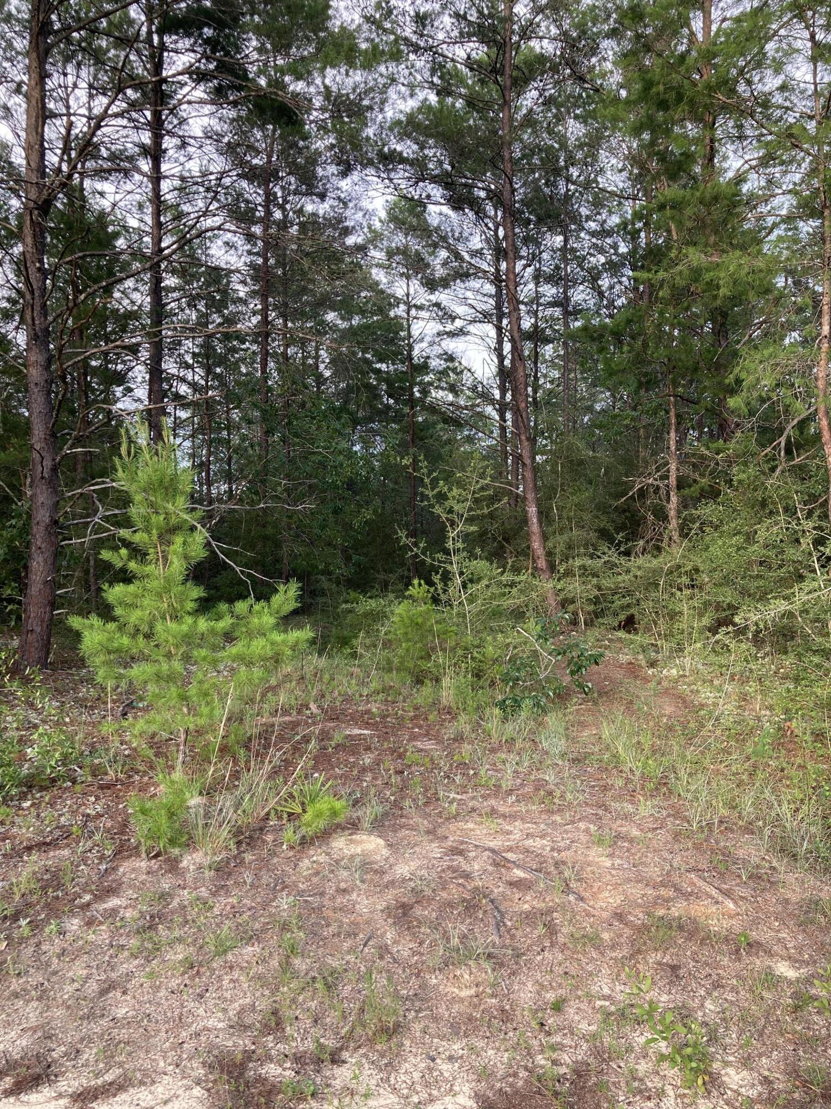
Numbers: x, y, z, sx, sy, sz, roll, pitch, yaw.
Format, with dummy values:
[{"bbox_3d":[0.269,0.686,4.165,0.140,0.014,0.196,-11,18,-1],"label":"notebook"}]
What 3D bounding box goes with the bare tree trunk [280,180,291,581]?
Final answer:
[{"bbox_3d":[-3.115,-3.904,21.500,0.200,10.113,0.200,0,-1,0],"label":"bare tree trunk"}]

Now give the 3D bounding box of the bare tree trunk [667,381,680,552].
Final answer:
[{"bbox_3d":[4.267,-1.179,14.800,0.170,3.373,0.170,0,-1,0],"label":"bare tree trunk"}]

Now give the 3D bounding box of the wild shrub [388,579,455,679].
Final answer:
[{"bbox_3d":[0.069,0.882,10.200,0.736,1.202,0.750,0,-1,0],"label":"wild shrub"}]

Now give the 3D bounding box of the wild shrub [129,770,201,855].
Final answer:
[{"bbox_3d":[-1.312,1.350,4.700,0.365,0.427,0.360,0,-1,0],"label":"wild shrub"}]

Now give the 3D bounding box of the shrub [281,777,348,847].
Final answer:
[{"bbox_3d":[-0.538,1.368,4.800,0.346,0.360,0.350,0,-1,0],"label":"shrub"}]

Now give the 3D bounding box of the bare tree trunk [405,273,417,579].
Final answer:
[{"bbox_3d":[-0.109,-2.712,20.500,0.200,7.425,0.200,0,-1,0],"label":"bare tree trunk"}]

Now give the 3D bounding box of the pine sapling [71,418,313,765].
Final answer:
[{"bbox_3d":[-1.557,0.287,6.200,1.621,2.365,1.550,0,-1,0],"label":"pine sapling"}]

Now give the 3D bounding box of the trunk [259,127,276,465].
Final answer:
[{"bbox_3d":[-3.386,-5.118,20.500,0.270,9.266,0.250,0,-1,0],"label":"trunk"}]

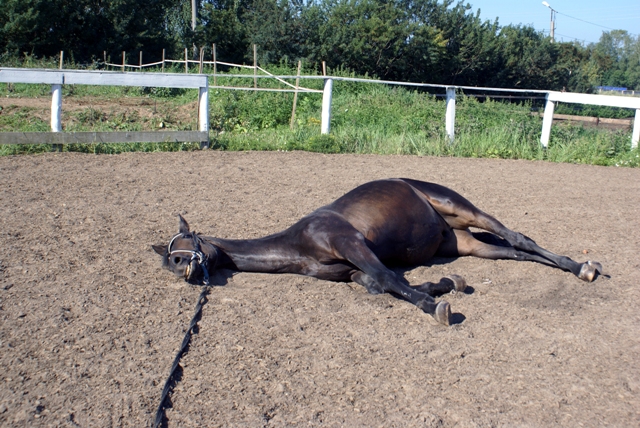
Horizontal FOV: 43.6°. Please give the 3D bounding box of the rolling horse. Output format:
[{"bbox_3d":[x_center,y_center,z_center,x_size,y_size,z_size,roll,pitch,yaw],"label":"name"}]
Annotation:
[{"bbox_3d":[0.363,0.110,5.528,2.600,0.650,2.120,-6,13,-36],"label":"rolling horse"}]

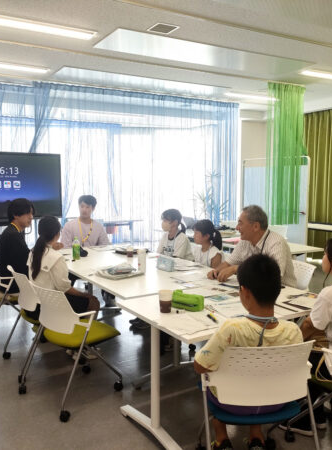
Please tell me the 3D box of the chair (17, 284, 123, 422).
[{"bbox_3d":[-0.660,0.798,3.289,0.580,0.810,0.580,-5,7,-44],"label":"chair"}]

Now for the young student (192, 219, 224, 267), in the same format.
[{"bbox_3d":[0.371,0.501,4.892,0.620,1.120,0.420,-3,6,-28],"label":"young student"}]

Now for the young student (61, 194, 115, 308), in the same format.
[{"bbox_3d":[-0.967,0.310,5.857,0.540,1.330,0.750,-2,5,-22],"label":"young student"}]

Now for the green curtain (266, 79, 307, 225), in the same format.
[{"bbox_3d":[1.614,-0.930,6.309,0.720,1.870,0.120,-3,6,-29],"label":"green curtain"}]

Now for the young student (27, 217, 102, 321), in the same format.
[{"bbox_3d":[-0.859,0.520,3.845,0.680,1.190,0.450,-4,7,-35],"label":"young student"}]

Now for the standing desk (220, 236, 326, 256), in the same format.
[{"bbox_3d":[1.256,0.607,6.085,0.880,0.700,1.300,-3,6,-30],"label":"standing desk"}]

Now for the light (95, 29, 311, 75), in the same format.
[{"bbox_3d":[0.468,-1.739,4.802,2.345,0.060,0.630,-3,6,-30],"label":"light"}]

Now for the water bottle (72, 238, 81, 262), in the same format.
[{"bbox_3d":[-0.864,0.226,4.510,0.068,0.210,0.068,0,5,0],"label":"water bottle"}]

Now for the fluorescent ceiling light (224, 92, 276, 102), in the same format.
[{"bbox_3d":[1.341,-1.940,7.210,1.260,0.080,0.220,-3,6,-29],"label":"fluorescent ceiling light"}]

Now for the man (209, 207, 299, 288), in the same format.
[{"bbox_3d":[0.663,0.478,3.855,0.750,1.270,0.520,-3,6,-27],"label":"man"}]

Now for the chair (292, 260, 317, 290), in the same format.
[{"bbox_3d":[0.981,0.716,4.223,0.580,0.800,0.580,-2,6,-24],"label":"chair"}]

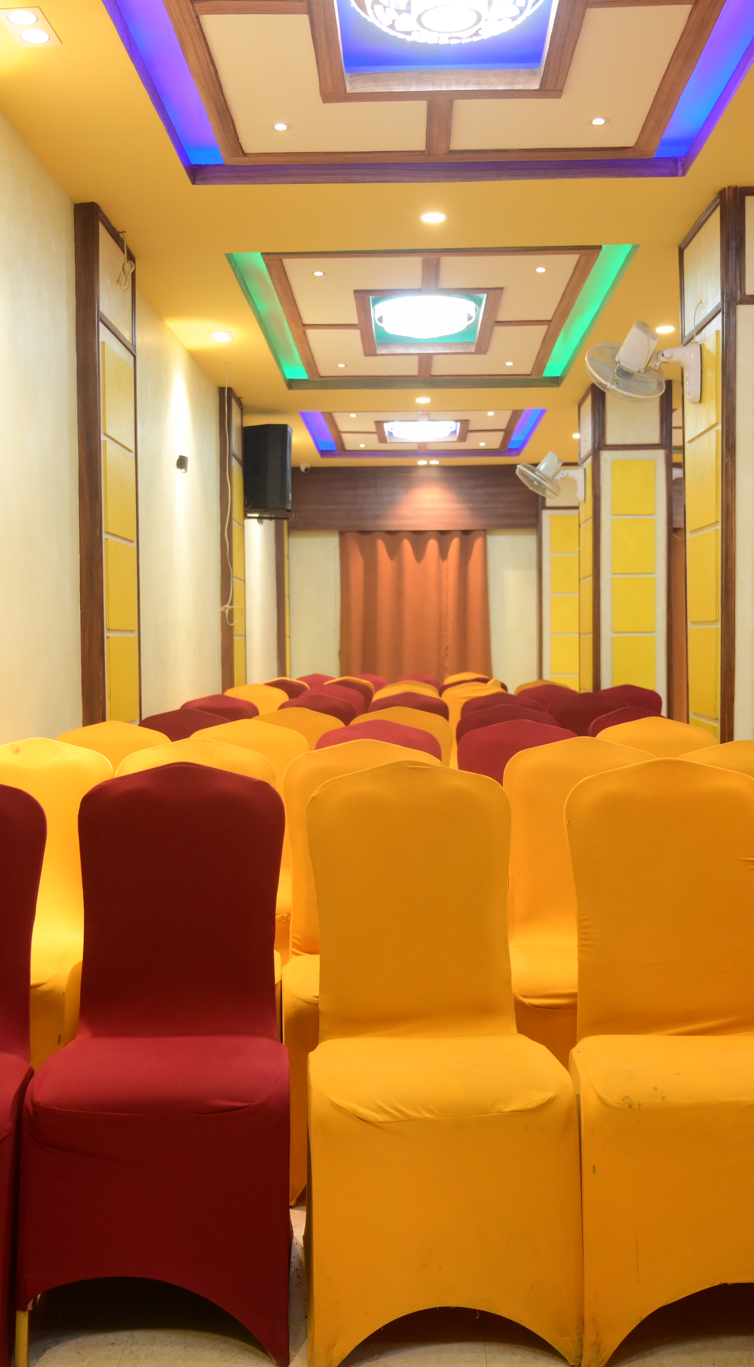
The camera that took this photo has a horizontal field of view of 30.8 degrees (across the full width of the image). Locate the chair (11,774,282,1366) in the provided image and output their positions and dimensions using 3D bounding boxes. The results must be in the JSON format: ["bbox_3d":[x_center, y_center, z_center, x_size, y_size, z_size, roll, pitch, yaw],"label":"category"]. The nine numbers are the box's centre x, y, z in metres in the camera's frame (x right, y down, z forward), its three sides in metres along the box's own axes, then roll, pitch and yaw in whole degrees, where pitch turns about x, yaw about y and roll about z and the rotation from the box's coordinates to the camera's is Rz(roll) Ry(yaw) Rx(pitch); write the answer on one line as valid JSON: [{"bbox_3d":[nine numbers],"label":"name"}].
[{"bbox_3d":[-0.383,0.651,2.559,0.455,0.945,0.560,-1,2,-2],"label":"chair"}]

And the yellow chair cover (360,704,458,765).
[{"bbox_3d":[0.083,0.563,4.849,0.450,0.945,0.530,0,2,2],"label":"yellow chair cover"}]

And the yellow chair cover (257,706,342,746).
[{"bbox_3d":[-0.298,0.559,4.877,0.445,0.935,0.530,0,2,1],"label":"yellow chair cover"}]

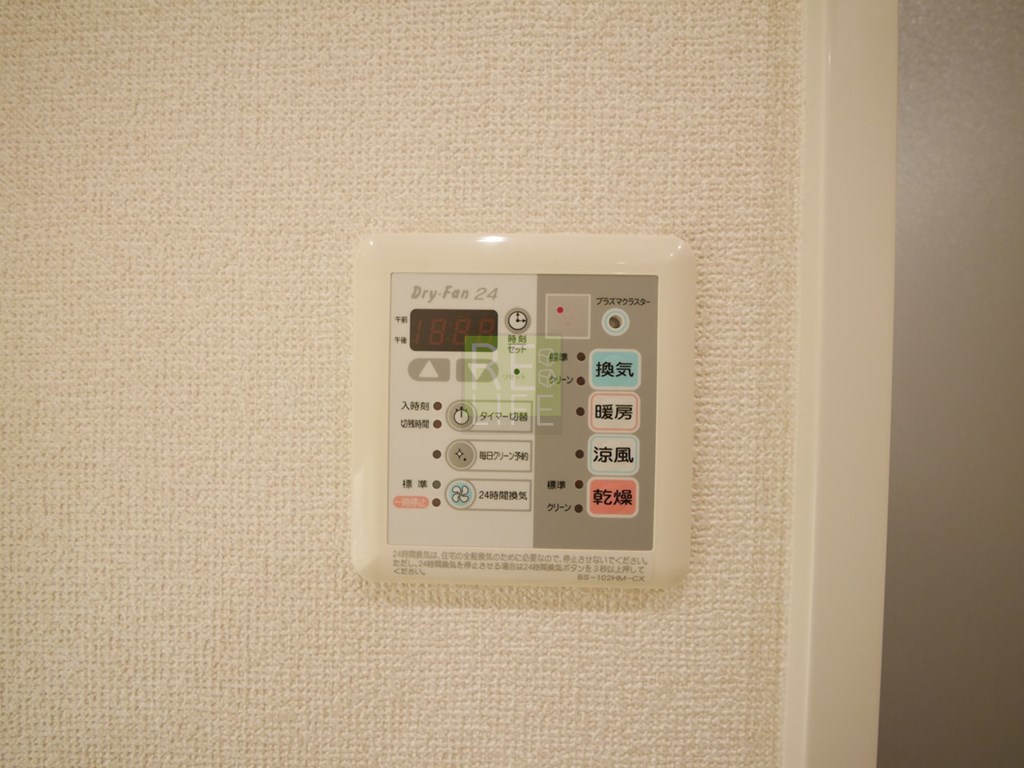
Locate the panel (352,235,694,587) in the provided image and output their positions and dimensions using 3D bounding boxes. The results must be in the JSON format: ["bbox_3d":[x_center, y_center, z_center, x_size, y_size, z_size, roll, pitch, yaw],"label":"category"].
[{"bbox_3d":[0.003,0.010,0.135,0.116,0.120,0.015,1,1,1],"label":"panel"}]

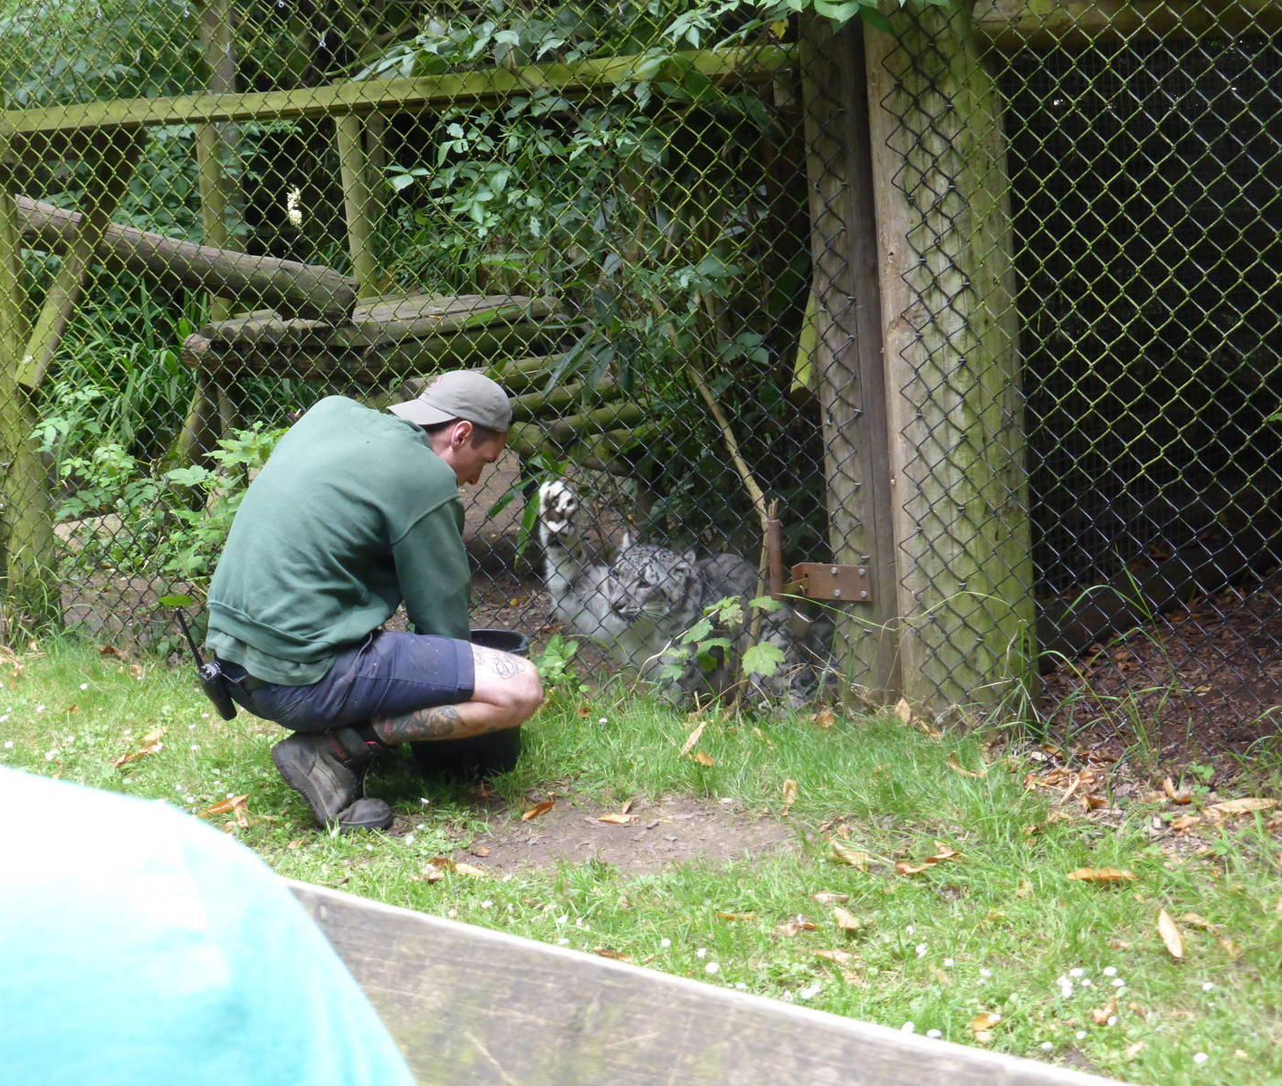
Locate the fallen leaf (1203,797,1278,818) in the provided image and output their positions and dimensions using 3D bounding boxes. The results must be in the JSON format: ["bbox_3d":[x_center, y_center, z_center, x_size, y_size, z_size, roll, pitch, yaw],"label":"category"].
[{"bbox_3d":[1.018,0.450,4.121,0.128,0.022,0.050,-5,12,-7],"label":"fallen leaf"}]

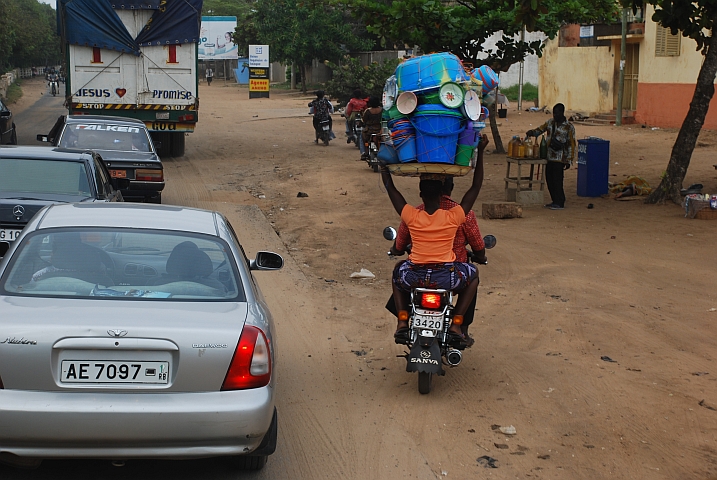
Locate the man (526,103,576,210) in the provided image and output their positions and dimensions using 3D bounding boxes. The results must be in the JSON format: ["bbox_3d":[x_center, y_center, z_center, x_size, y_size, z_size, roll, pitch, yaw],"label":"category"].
[{"bbox_3d":[3.132,-1.363,23.300,0.640,1.710,0.520,-5,9,-36],"label":"man"}]

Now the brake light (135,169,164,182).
[{"bbox_3d":[-3.221,-0.995,22.150,0.440,0.195,0.120,-1,7,-11],"label":"brake light"}]

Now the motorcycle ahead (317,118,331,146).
[{"bbox_3d":[-0.970,-3.204,40.126,0.740,1.060,1.930,-4,8,-7],"label":"motorcycle ahead"}]

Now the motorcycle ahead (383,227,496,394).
[{"bbox_3d":[0.548,0.457,10.501,0.830,1.070,1.970,5,7,5],"label":"motorcycle ahead"}]

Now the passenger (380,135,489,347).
[{"bbox_3d":[0.547,0.000,10.330,0.770,1.500,0.630,1,7,4],"label":"passenger"}]

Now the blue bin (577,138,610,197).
[{"bbox_3d":[4.190,-1.271,25.600,0.415,0.980,0.460,-1,7,-14],"label":"blue bin"}]

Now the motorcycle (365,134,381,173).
[{"bbox_3d":[0.313,-1.949,29.035,0.740,1.060,1.930,-2,7,-3],"label":"motorcycle"}]

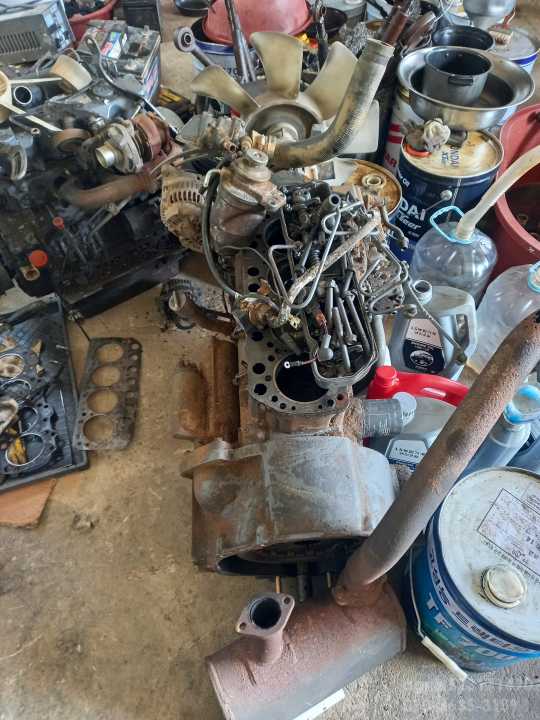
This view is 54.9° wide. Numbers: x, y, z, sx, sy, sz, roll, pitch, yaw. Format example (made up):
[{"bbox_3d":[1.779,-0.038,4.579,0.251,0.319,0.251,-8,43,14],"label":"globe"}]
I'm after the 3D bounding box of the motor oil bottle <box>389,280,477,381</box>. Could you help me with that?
[{"bbox_3d":[0.445,-0.079,1.416,0.205,0.315,0.120,15,56,16],"label":"motor oil bottle"}]

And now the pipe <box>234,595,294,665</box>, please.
[{"bbox_3d":[-0.002,0.503,0.984,0.118,0.100,0.075,-21,43,-19],"label":"pipe"}]

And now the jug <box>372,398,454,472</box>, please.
[{"bbox_3d":[0.347,0.199,1.219,0.205,0.310,0.120,14,56,15],"label":"jug"}]

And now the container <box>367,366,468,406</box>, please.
[{"bbox_3d":[0.337,0.126,1.287,0.220,0.290,0.125,12,55,14],"label":"container"}]

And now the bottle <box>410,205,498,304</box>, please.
[{"bbox_3d":[0.520,-0.224,1.496,0.230,0.350,0.230,-7,53,0],"label":"bottle"}]

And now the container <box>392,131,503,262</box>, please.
[{"bbox_3d":[0.549,-0.502,1.693,0.292,0.367,0.292,-7,53,0],"label":"container"}]

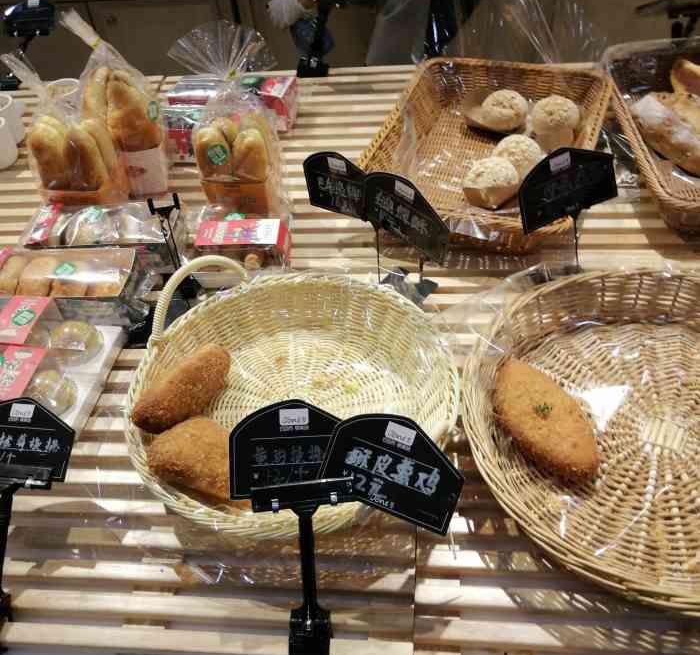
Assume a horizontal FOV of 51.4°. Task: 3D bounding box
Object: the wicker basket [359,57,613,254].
[{"bbox_3d":[0.210,-0.265,1.105,0.310,0.089,0.428,11,48,17],"label":"wicker basket"}]

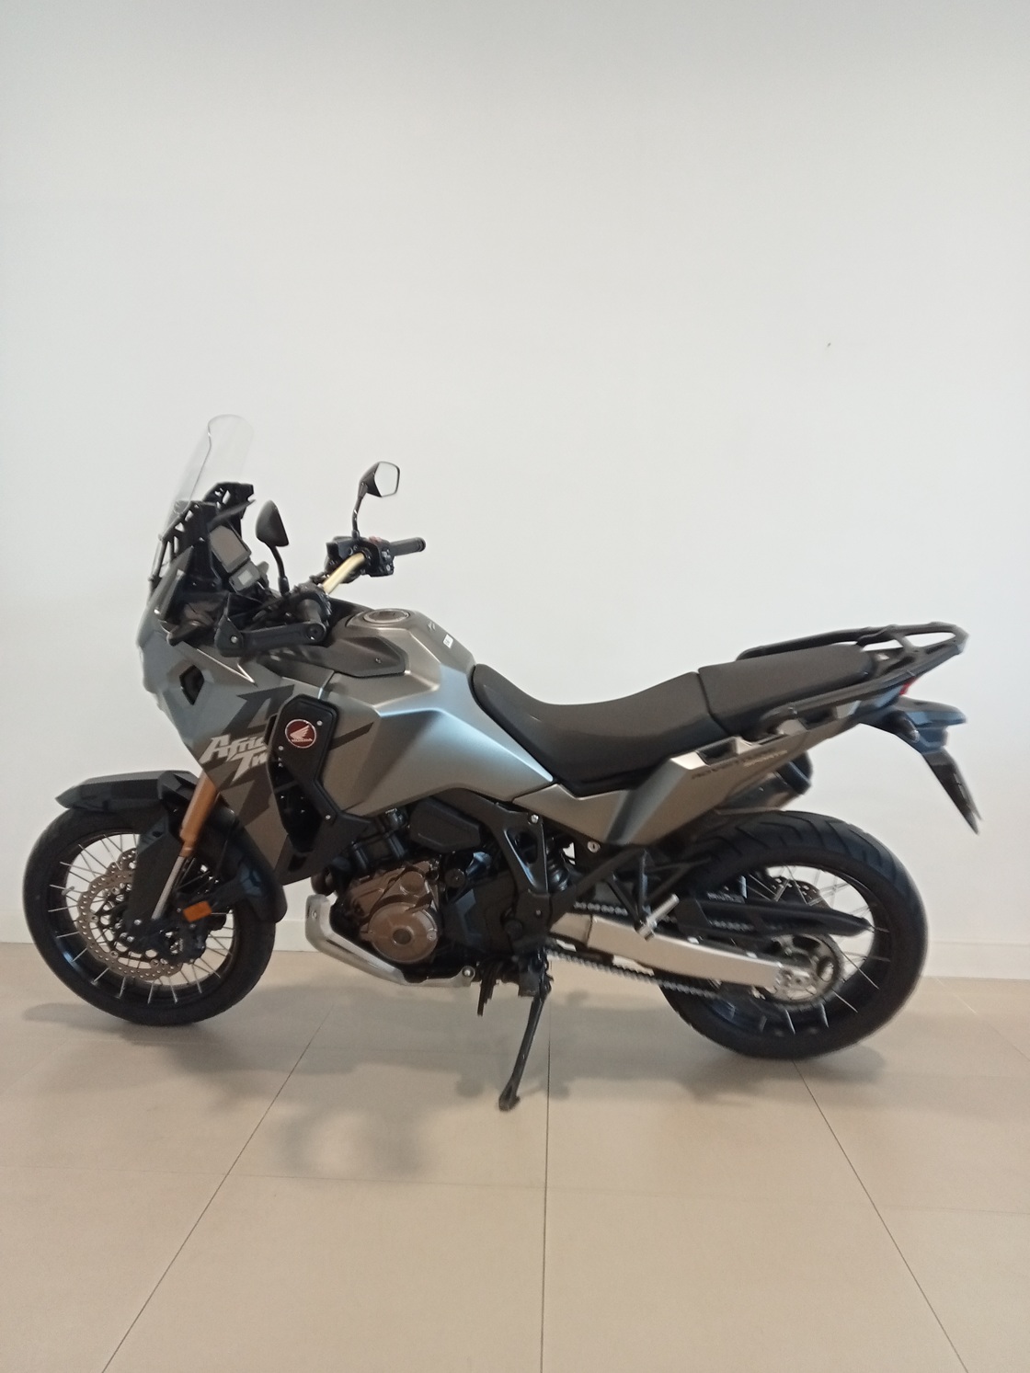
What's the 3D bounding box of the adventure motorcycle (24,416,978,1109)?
[{"bbox_3d":[-0.084,0.163,2.547,2.313,1.490,0.920,2,2,4],"label":"adventure motorcycle"}]

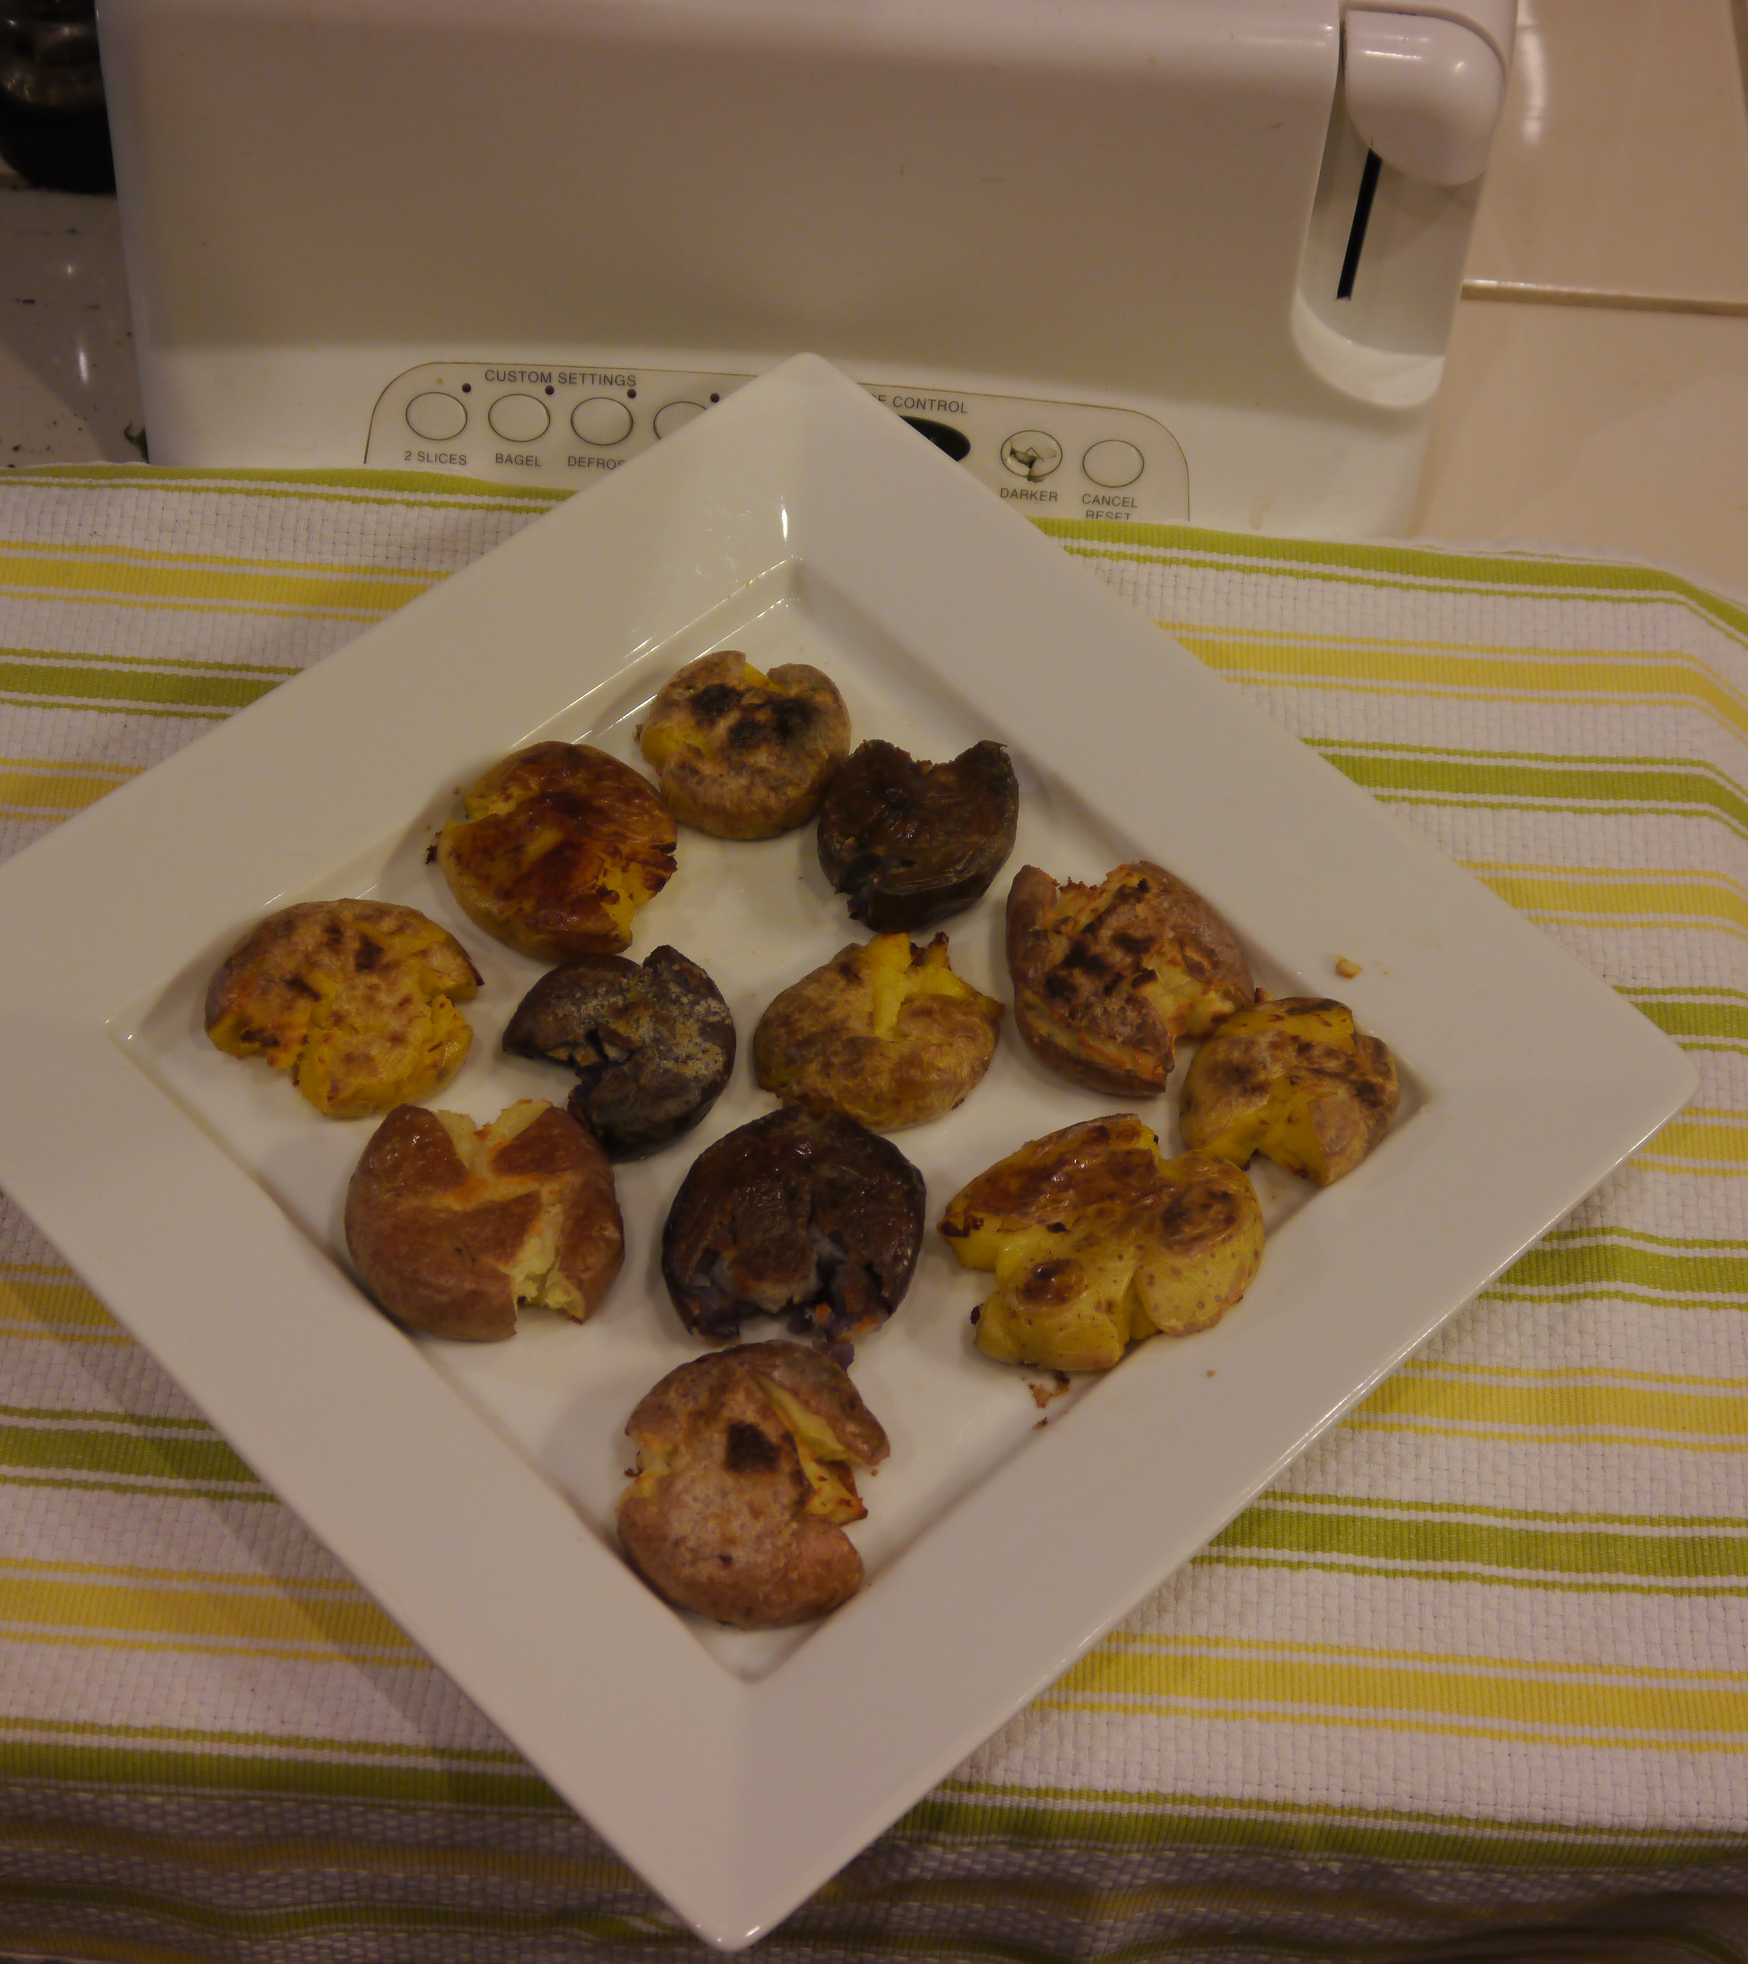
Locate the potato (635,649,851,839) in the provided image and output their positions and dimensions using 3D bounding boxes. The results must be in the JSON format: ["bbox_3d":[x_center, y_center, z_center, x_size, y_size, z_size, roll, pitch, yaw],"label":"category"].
[{"bbox_3d":[-0.032,-0.059,0.867,0.052,0.022,0.055,2,55,-2],"label":"potato"}]

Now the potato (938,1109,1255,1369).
[{"bbox_3d":[0.051,0.059,0.787,0.076,0.028,0.059,-19,59,-16],"label":"potato"}]

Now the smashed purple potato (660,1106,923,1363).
[{"bbox_3d":[-0.018,0.058,0.785,0.058,0.025,0.063,2,55,-2],"label":"smashed purple potato"}]

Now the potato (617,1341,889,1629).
[{"bbox_3d":[-0.026,0.109,0.749,0.060,0.026,0.065,5,55,0],"label":"potato"}]

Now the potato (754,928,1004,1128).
[{"bbox_3d":[0.001,0.012,0.820,0.061,0.023,0.048,-23,60,-18],"label":"potato"}]

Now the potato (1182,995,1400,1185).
[{"bbox_3d":[0.098,0.026,0.818,0.047,0.021,0.052,39,62,21],"label":"potato"}]

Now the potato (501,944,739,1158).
[{"bbox_3d":[-0.059,0.015,0.814,0.053,0.022,0.054,31,59,17],"label":"potato"}]

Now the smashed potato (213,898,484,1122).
[{"bbox_3d":[-0.124,0.006,0.815,0.065,0.025,0.055,14,56,6],"label":"smashed potato"}]

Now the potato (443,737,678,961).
[{"bbox_3d":[-0.077,-0.032,0.845,0.057,0.024,0.059,2,55,-2],"label":"potato"}]

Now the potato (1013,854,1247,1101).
[{"bbox_3d":[0.059,-0.002,0.831,0.059,0.026,0.064,-11,57,-11],"label":"potato"}]

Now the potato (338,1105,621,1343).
[{"bbox_3d":[-0.088,0.054,0.783,0.065,0.026,0.058,11,55,4],"label":"potato"}]

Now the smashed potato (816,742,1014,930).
[{"bbox_3d":[0.011,-0.038,0.855,0.047,0.022,0.060,21,57,11],"label":"smashed potato"}]

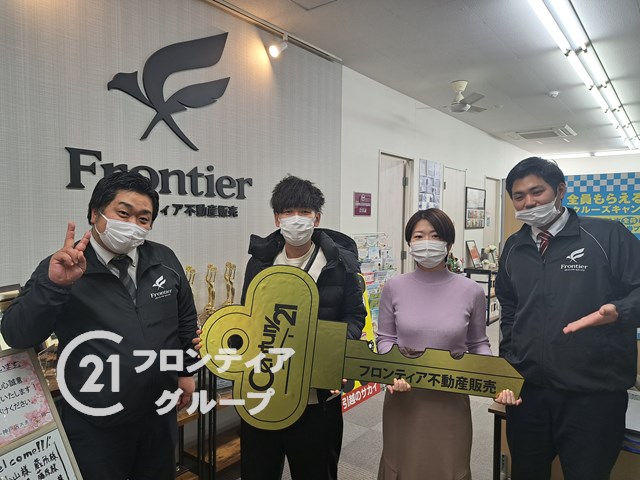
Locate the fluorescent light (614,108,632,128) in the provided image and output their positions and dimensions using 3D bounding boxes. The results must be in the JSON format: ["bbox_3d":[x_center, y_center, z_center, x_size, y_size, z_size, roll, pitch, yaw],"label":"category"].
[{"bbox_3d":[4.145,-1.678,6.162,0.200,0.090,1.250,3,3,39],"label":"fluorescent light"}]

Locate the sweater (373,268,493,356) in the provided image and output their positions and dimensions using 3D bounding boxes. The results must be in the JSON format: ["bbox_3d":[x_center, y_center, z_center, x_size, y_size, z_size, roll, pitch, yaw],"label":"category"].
[{"bbox_3d":[0.435,0.297,1.700,0.440,0.390,0.270,1,3,15],"label":"sweater"}]

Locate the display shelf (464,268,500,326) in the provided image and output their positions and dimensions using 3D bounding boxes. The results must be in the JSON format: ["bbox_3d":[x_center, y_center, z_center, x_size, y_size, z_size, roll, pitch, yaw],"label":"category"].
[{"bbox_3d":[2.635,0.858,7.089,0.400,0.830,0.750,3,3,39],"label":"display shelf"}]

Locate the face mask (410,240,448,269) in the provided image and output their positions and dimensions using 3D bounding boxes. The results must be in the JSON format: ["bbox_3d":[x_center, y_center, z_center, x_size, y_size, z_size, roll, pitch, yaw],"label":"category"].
[{"bbox_3d":[0.410,0.054,1.660,0.142,0.105,0.085,2,3,19],"label":"face mask"}]

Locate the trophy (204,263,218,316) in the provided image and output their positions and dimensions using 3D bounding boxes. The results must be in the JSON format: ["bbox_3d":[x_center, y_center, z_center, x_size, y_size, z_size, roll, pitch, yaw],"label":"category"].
[{"bbox_3d":[-0.698,0.341,2.852,0.092,0.370,0.092,3,3,39],"label":"trophy"}]

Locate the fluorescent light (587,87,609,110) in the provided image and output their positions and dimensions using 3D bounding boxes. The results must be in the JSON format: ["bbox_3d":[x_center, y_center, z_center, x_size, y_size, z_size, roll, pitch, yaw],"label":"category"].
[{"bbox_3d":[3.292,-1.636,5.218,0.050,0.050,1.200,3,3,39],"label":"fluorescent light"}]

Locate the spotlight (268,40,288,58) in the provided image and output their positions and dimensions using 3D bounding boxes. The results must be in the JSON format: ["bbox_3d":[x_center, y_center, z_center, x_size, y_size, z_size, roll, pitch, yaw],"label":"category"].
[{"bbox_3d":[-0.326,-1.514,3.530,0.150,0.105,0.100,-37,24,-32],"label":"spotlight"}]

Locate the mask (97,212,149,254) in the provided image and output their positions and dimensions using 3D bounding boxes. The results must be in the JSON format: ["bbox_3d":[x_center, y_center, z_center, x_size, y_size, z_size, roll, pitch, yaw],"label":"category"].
[{"bbox_3d":[-0.591,-0.015,1.330,0.145,0.105,0.085,17,-4,-41],"label":"mask"}]

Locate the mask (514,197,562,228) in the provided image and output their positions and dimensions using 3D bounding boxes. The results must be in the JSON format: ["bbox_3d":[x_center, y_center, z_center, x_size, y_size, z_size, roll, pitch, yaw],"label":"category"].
[{"bbox_3d":[0.729,-0.092,1.490,0.142,0.088,0.082,-16,-3,37],"label":"mask"}]

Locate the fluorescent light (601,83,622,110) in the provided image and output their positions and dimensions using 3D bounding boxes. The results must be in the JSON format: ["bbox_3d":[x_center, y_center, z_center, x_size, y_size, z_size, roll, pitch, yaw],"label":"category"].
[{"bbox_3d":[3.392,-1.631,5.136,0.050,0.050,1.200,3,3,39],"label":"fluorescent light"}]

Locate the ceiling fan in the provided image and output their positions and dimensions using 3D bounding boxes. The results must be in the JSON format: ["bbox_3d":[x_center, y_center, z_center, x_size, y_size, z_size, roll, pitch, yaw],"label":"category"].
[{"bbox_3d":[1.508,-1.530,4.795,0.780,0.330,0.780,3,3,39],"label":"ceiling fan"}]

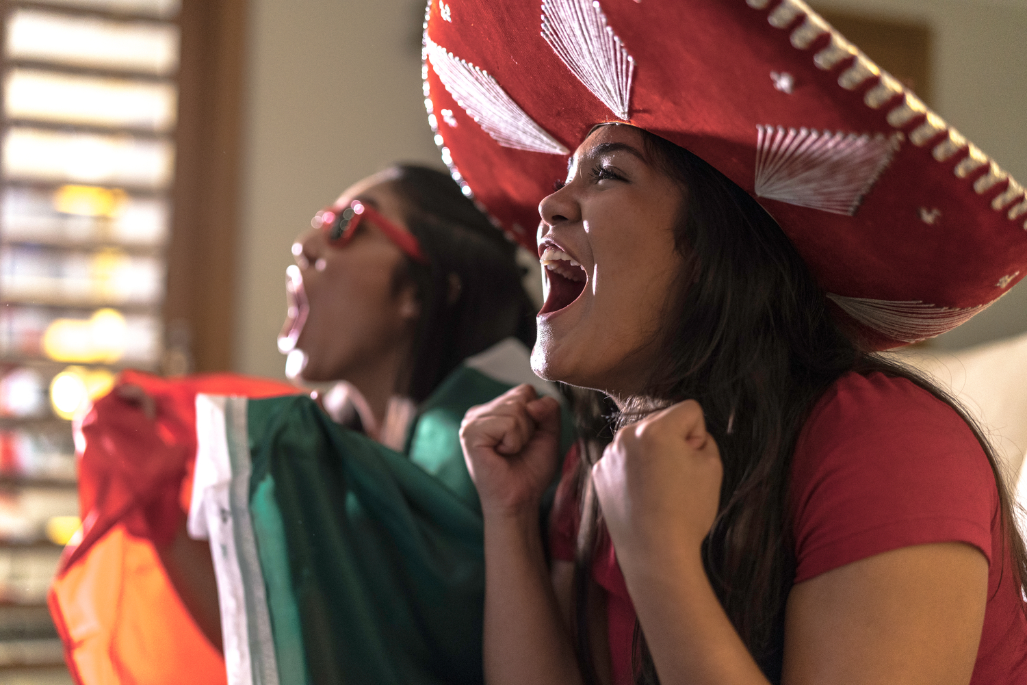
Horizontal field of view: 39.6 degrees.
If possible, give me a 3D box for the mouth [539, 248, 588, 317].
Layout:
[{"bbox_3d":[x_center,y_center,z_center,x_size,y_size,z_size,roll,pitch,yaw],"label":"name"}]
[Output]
[{"bbox_3d":[0.036,-0.048,1.110,0.036,0.055,0.050,15,-8,-27],"label":"mouth"}]

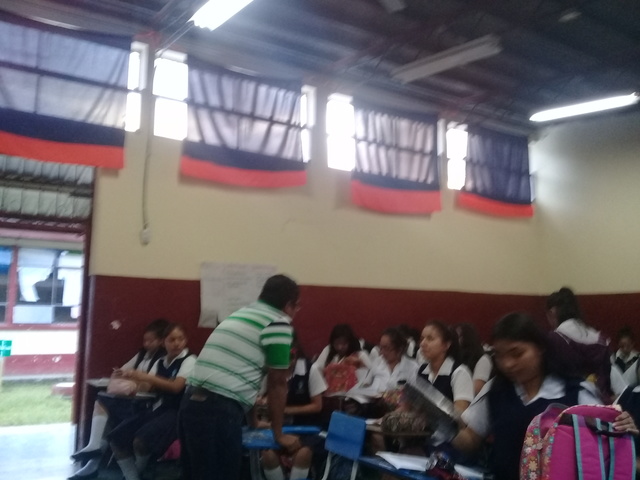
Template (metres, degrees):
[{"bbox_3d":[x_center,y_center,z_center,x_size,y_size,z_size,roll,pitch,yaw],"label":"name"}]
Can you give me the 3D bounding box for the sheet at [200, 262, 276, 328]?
[{"bbox_3d":[-0.817,0.558,5.804,0.852,0.638,0.020,6,-9,-32],"label":"sheet"}]

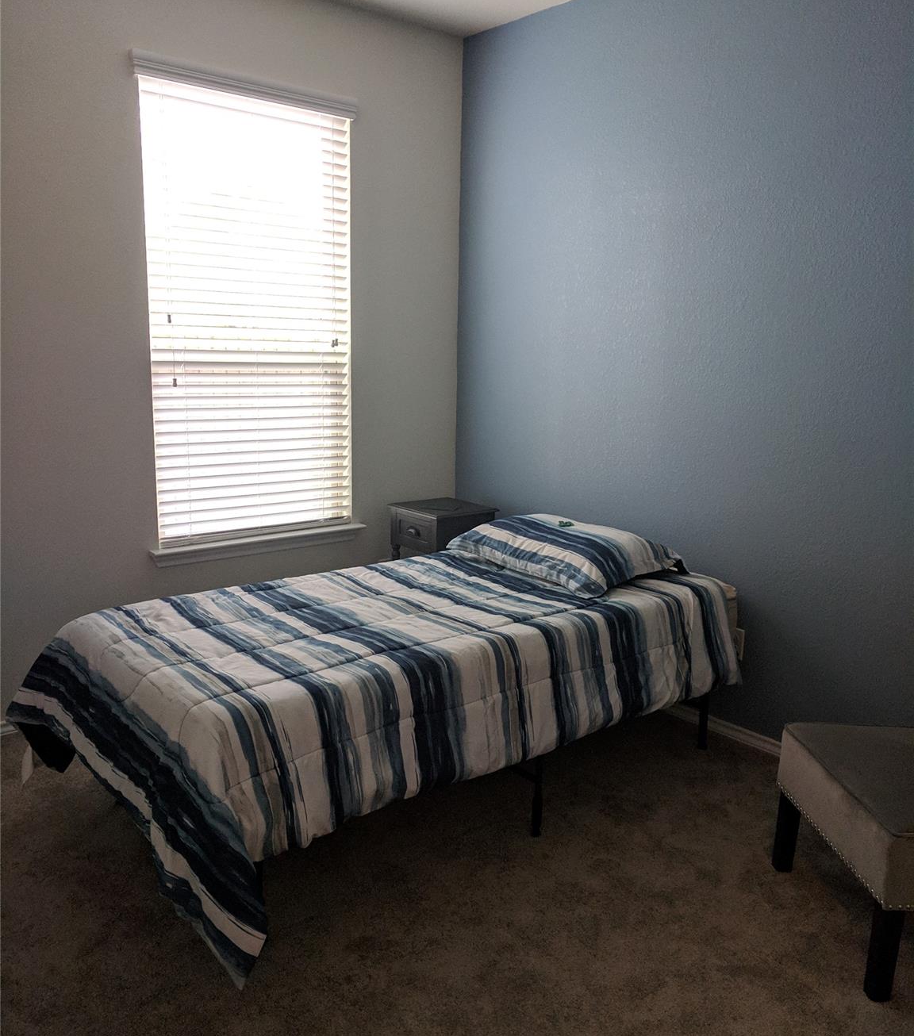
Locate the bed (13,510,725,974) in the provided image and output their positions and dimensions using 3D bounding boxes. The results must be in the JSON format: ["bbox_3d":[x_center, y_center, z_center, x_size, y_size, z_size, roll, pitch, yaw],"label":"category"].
[{"bbox_3d":[-0.113,0.483,2.900,2.120,0.515,1.190,-8,13,-40],"label":"bed"}]

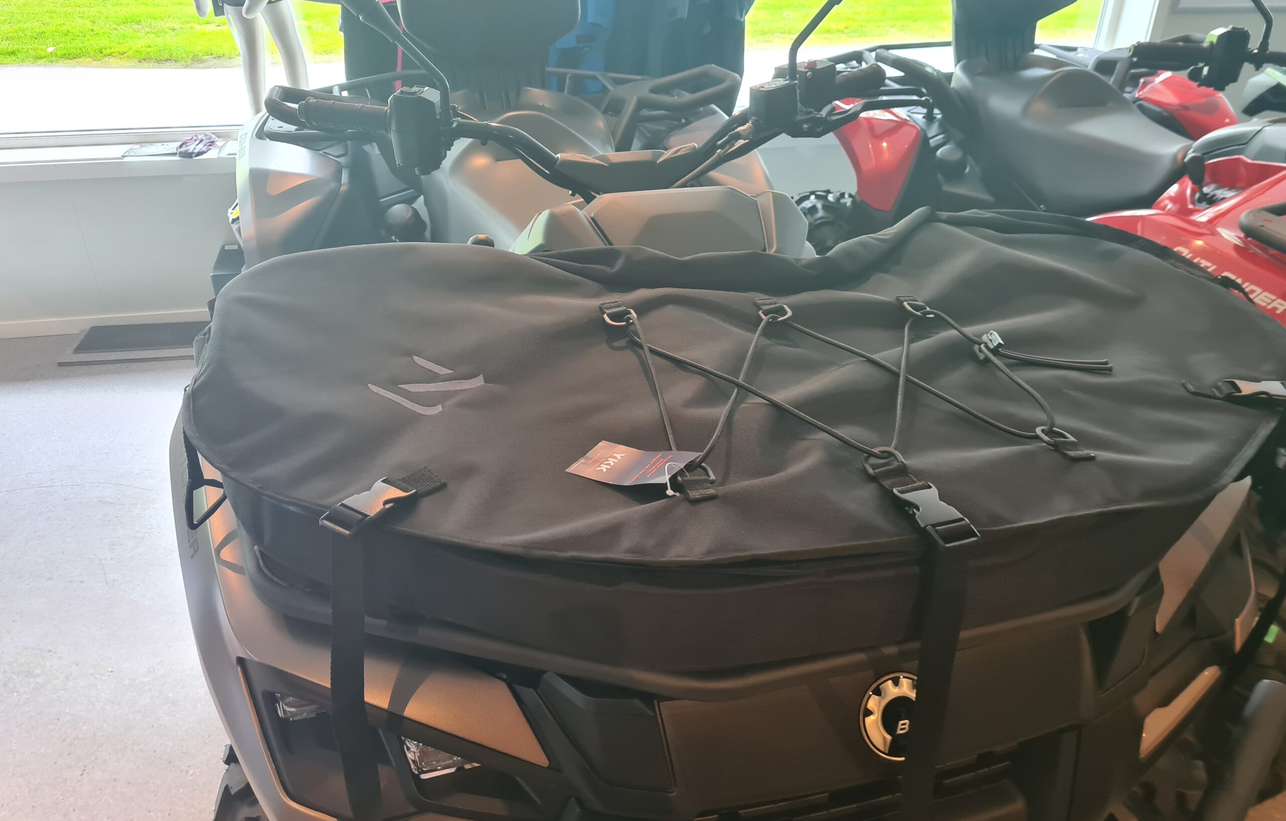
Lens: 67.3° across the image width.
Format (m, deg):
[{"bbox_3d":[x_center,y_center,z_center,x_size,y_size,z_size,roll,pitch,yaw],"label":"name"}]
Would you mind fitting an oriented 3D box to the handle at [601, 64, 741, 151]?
[{"bbox_3d":[0.058,-0.605,1.950,0.225,0.150,0.170,-9,28,-17],"label":"handle"}]

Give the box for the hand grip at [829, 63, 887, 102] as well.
[{"bbox_3d":[0.305,-0.467,1.380,0.110,0.035,0.036,-25,36,-30],"label":"hand grip"}]

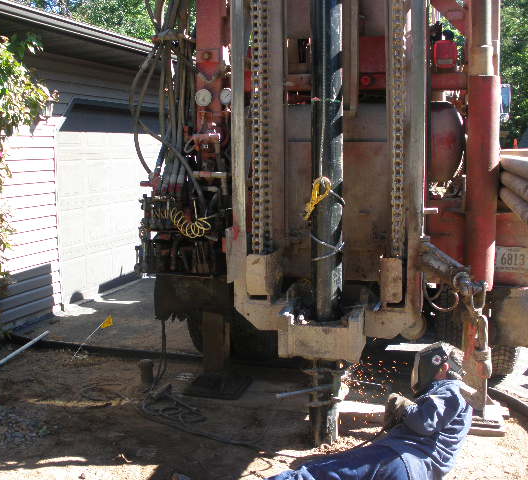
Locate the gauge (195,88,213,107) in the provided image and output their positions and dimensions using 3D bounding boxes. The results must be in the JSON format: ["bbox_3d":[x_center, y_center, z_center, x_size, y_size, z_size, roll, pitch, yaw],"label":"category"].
[{"bbox_3d":[-0.366,-0.862,4.040,0.105,0.105,0.050,2,8,13],"label":"gauge"}]

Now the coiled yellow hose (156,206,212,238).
[{"bbox_3d":[-0.490,-0.106,4.050,0.300,0.190,0.130,2,8,13],"label":"coiled yellow hose"}]

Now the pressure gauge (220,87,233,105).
[{"bbox_3d":[-0.221,-0.875,4.060,0.100,0.100,0.050,2,8,13],"label":"pressure gauge"}]

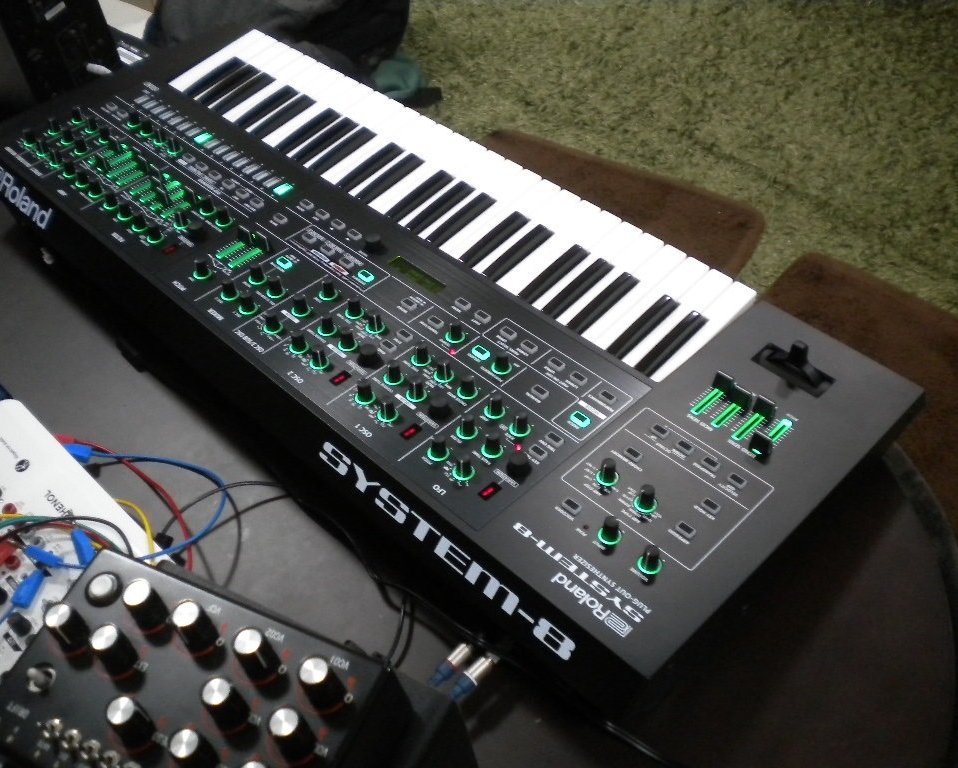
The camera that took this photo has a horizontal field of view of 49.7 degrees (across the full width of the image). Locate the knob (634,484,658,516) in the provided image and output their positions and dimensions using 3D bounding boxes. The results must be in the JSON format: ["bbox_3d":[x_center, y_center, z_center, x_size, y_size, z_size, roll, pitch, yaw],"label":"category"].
[{"bbox_3d":[0.113,0.076,0.693,0.015,0.015,0.015,-1,45,1],"label":"knob"}]

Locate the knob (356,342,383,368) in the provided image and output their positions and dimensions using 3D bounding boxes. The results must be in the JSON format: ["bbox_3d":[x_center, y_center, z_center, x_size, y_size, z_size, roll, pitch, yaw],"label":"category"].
[{"bbox_3d":[-0.084,-0.023,0.798,0.019,0.011,0.019,-1,45,1],"label":"knob"}]

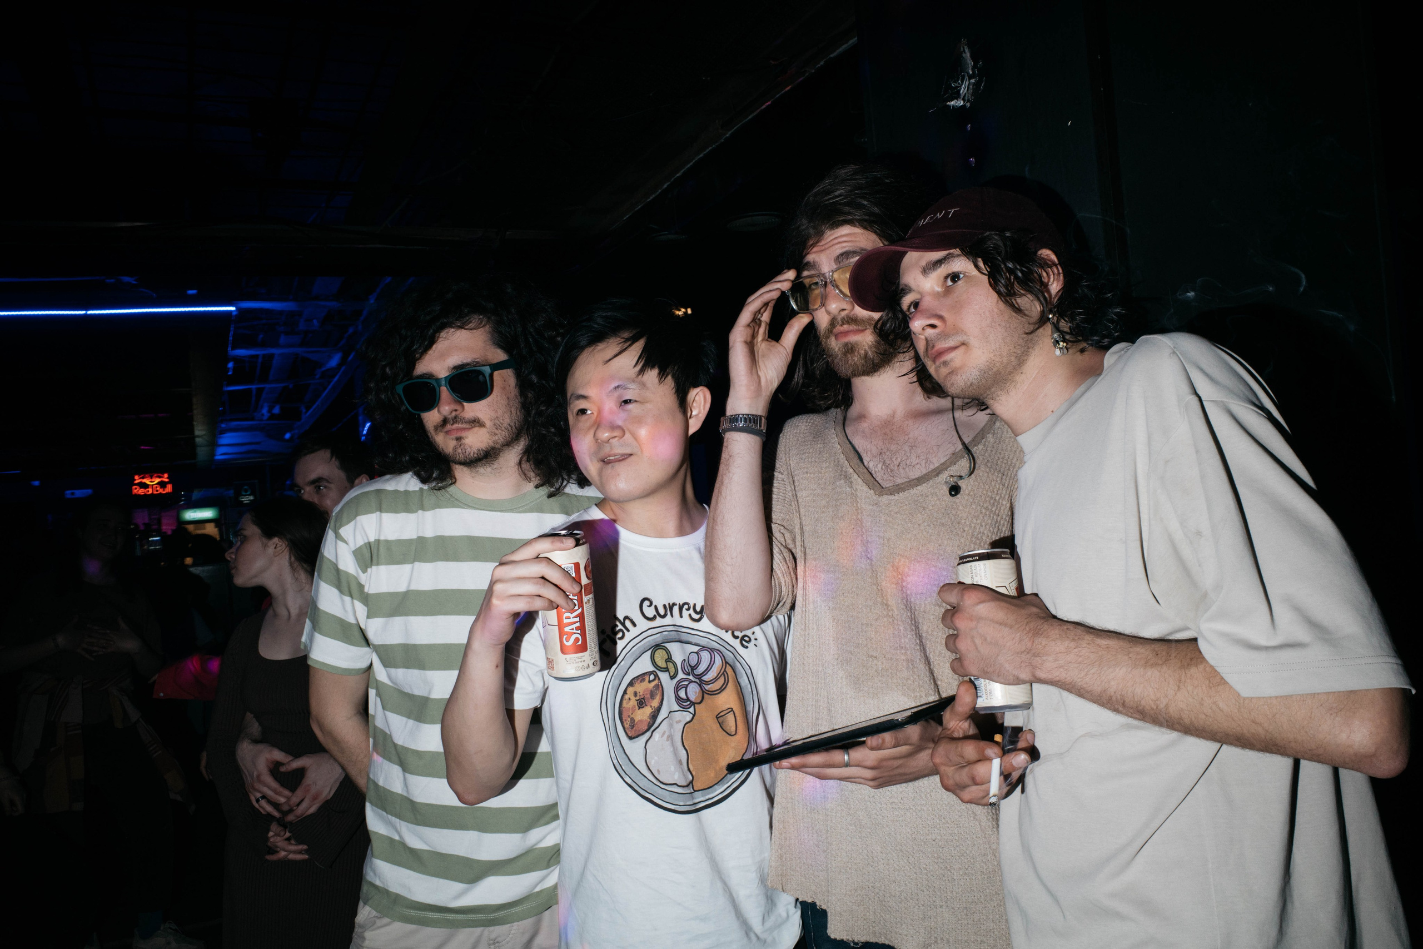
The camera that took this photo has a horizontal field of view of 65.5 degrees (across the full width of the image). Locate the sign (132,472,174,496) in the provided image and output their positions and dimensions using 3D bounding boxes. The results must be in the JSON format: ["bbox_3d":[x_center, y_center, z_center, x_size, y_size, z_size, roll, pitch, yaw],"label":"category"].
[{"bbox_3d":[-7.570,0.136,15.000,0.500,0.290,0.060,-4,-1,-25],"label":"sign"}]

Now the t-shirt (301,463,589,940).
[{"bbox_3d":[-0.333,0.327,1.700,0.550,0.650,0.290,-1,-1,-7],"label":"t-shirt"}]

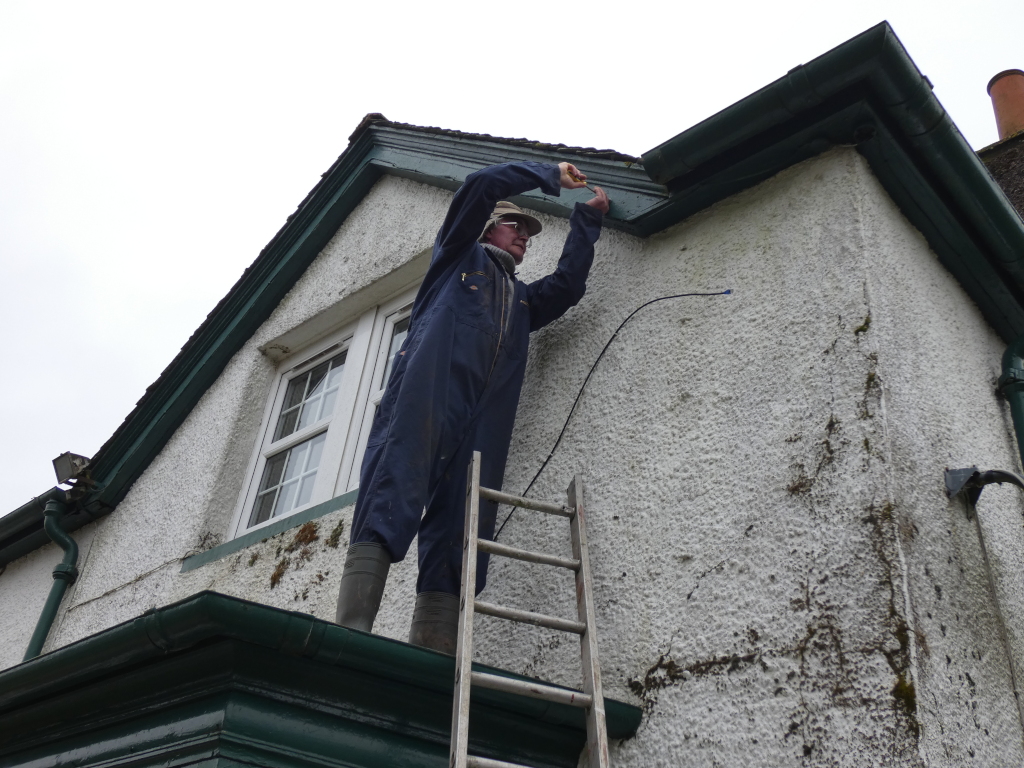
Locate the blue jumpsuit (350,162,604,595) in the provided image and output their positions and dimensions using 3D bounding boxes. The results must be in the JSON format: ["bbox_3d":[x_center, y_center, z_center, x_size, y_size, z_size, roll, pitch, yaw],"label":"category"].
[{"bbox_3d":[-0.075,-0.045,3.266,0.530,1.490,0.620,-25,-47,37],"label":"blue jumpsuit"}]

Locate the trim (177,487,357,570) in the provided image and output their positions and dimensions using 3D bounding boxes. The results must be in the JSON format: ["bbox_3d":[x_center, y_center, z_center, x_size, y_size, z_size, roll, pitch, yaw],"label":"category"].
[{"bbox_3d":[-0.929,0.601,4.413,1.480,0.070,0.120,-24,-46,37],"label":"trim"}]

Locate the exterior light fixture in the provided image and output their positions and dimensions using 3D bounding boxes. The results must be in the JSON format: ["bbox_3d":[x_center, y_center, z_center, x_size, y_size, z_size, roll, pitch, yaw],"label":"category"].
[{"bbox_3d":[-2.396,0.457,5.824,0.165,0.145,0.110,-24,-10,37],"label":"exterior light fixture"}]

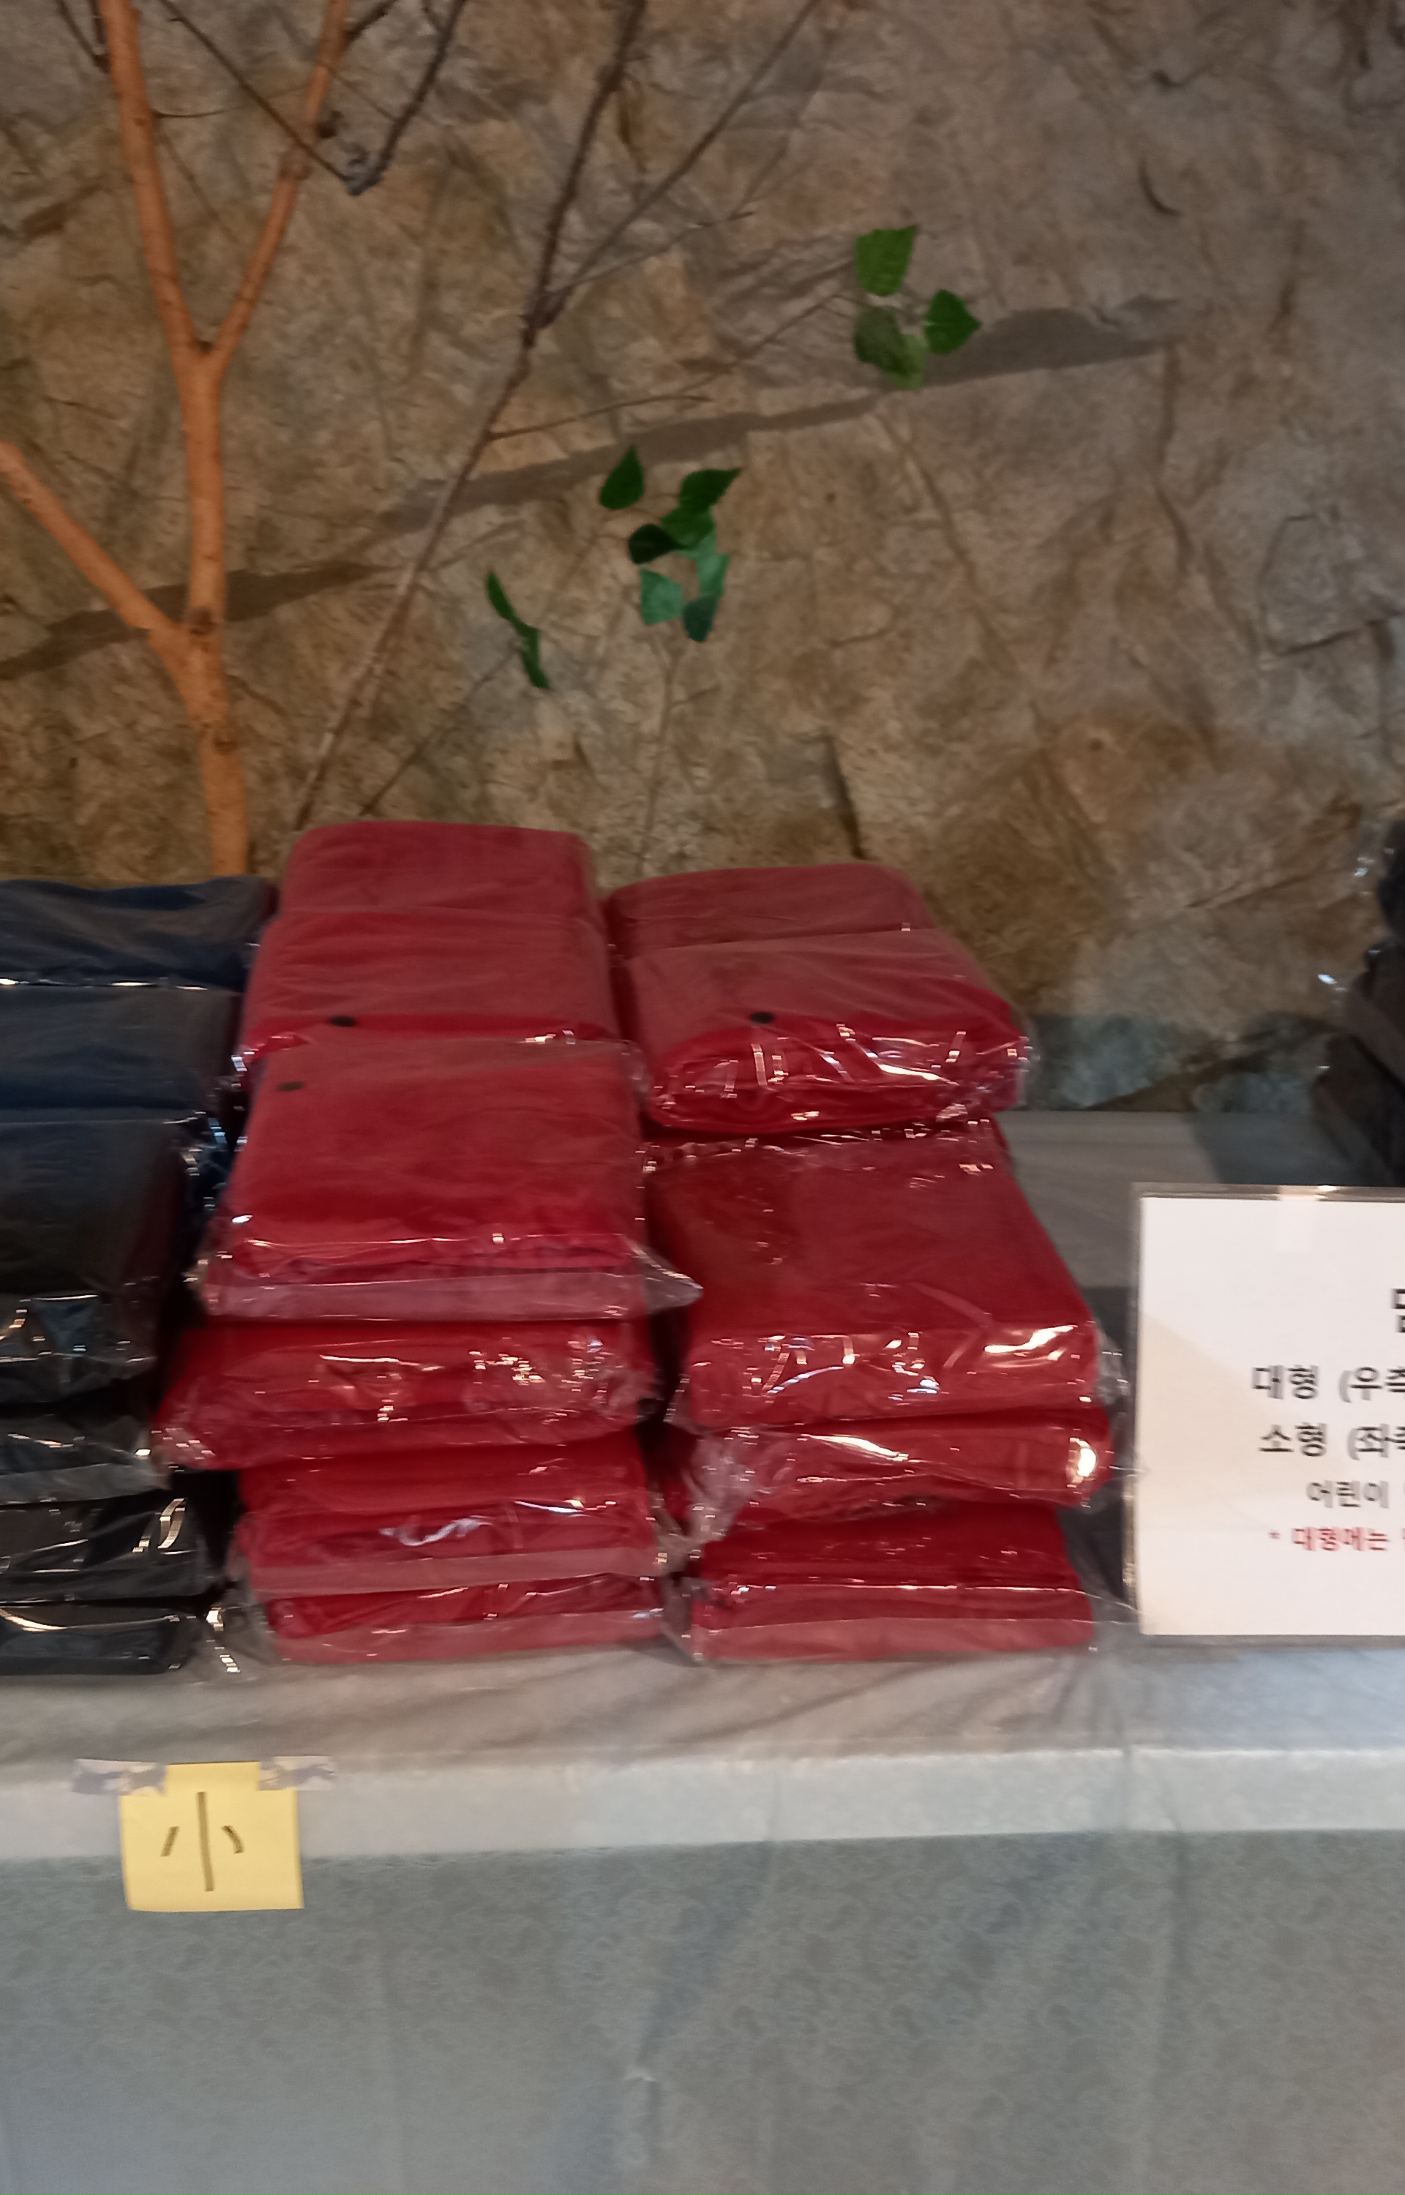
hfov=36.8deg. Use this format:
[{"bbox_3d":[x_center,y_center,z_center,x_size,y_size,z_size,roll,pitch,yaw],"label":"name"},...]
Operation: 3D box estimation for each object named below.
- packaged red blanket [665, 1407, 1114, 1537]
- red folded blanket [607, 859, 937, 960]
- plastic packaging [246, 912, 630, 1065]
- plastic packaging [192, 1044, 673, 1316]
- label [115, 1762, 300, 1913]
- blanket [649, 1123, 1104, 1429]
[{"bbox_3d":[0.086,0.134,1.065,0.180,0.052,0.220,0,22,-8],"label":"packaged red blanket"},{"bbox_3d":[0.041,-0.112,1.433,0.194,0.054,0.210,-1,22,-10],"label":"red folded blanket"},{"bbox_3d":[-0.154,-0.053,1.229,0.202,0.054,0.215,1,22,-6],"label":"plastic packaging"},{"bbox_3d":[-0.123,0.037,1.011,0.186,0.048,0.230,1,22,-6],"label":"plastic packaging"},{"bbox_3d":[-0.210,0.318,0.908,0.077,0.073,0.010,1,22,-6],"label":"label"},{"bbox_3d":[0.077,0.084,1.055,0.186,0.052,0.220,0,22,-8],"label":"blanket"}]

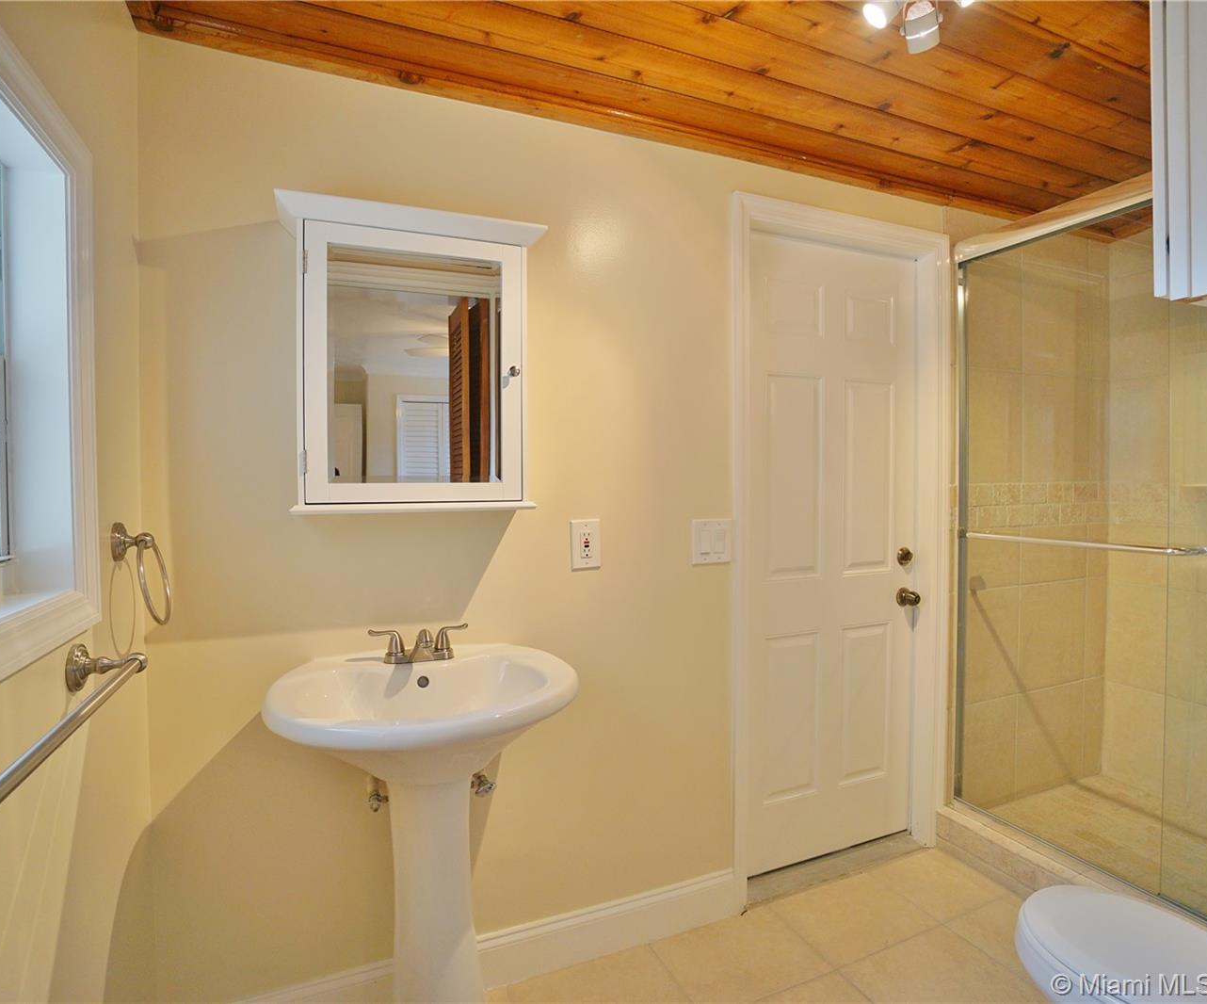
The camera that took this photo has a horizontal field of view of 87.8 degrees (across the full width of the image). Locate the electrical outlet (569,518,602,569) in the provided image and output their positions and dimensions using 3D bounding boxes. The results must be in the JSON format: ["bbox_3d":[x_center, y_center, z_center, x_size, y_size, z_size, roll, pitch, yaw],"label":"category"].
[{"bbox_3d":[-0.046,0.111,1.626,0.081,0.126,0.012,-1,1,-21],"label":"electrical outlet"}]

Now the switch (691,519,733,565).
[{"bbox_3d":[0.305,0.114,1.764,0.128,0.126,0.012,-1,1,-21],"label":"switch"}]

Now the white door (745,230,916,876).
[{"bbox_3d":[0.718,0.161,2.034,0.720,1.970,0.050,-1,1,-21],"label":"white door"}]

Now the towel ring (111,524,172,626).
[{"bbox_3d":[-0.836,0.132,1.137,0.080,0.192,0.167,-1,1,-21],"label":"towel ring"}]

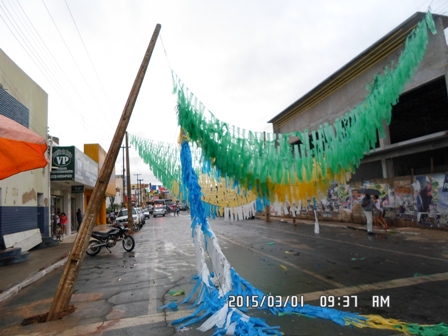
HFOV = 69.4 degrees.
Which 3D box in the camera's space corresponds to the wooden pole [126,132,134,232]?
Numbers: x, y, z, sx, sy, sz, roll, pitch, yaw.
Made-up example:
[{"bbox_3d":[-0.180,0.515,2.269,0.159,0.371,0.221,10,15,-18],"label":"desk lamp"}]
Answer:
[{"bbox_3d":[-6.570,0.978,22.457,0.280,7.020,0.280,-3,-6,-13],"label":"wooden pole"}]

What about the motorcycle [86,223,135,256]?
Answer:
[{"bbox_3d":[-4.373,2.749,12.534,2.000,1.140,0.760,-1,-6,-22],"label":"motorcycle"}]

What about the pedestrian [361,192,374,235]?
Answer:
[{"bbox_3d":[6.047,1.908,13.587,0.540,1.690,0.400,-2,-6,-15],"label":"pedestrian"}]

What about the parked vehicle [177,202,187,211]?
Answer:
[{"bbox_3d":[-10.225,9.828,79.018,1.850,1.750,4.400,-2,-6,-12],"label":"parked vehicle"}]

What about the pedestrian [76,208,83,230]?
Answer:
[{"bbox_3d":[-10.782,3.908,24.105,0.500,1.690,0.380,2,-9,-45],"label":"pedestrian"}]

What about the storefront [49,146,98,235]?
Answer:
[{"bbox_3d":[-12.007,2.038,25.489,2.500,5.850,9.000,-2,-6,-12],"label":"storefront"}]

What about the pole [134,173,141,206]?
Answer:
[{"bbox_3d":[-18.627,5.638,69.465,1.300,9.200,0.300,-2,-6,-12],"label":"pole"}]

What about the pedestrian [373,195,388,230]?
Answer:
[{"bbox_3d":[6.632,1.836,13.934,0.480,1.530,0.470,-3,-6,-6],"label":"pedestrian"}]

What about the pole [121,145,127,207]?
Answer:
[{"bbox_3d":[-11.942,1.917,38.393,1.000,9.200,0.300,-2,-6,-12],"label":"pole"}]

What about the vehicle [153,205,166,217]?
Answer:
[{"bbox_3d":[-10.436,7.007,52.014,1.800,1.750,4.300,-2,-6,-12],"label":"vehicle"}]

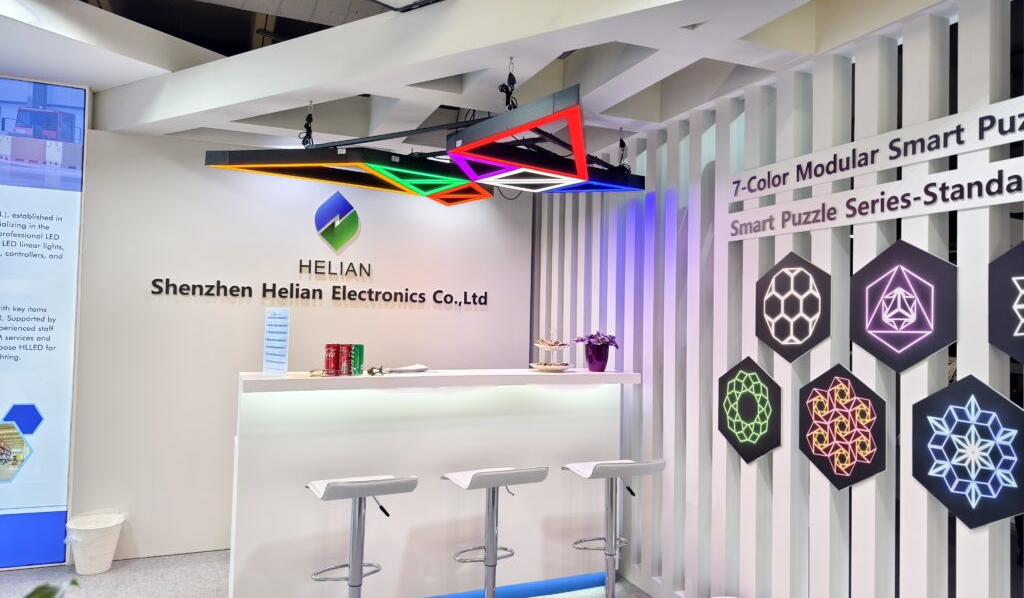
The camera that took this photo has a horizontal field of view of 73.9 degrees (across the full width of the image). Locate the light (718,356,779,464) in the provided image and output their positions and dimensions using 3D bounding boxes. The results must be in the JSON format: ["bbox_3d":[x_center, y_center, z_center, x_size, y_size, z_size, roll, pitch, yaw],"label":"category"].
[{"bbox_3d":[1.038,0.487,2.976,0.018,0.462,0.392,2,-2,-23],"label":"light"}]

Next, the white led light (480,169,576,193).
[{"bbox_3d":[0.104,-0.658,3.594,0.430,0.070,0.430,3,-2,-37],"label":"white led light"}]

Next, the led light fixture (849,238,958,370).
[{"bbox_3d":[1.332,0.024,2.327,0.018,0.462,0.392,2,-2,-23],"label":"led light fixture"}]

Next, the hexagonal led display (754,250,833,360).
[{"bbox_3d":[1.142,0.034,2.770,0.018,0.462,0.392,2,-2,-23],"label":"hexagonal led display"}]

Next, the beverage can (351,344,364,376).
[{"bbox_3d":[-0.723,0.285,3.196,0.058,0.145,0.058,2,-2,-23],"label":"beverage can"}]

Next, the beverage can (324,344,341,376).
[{"bbox_3d":[-0.822,0.280,3.124,0.058,0.145,0.058,1,-2,0],"label":"beverage can"}]

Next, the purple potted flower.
[{"bbox_3d":[0.471,0.293,3.755,0.225,0.215,0.225,1,-2,0],"label":"purple potted flower"}]

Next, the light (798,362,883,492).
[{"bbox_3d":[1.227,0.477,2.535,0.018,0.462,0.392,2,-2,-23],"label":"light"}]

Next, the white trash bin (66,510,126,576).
[{"bbox_3d":[-2.338,1.379,3.816,0.275,0.287,0.275,2,-2,-23],"label":"white trash bin"}]

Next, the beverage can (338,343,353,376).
[{"bbox_3d":[-0.772,0.282,3.160,0.058,0.145,0.058,2,-2,-23],"label":"beverage can"}]

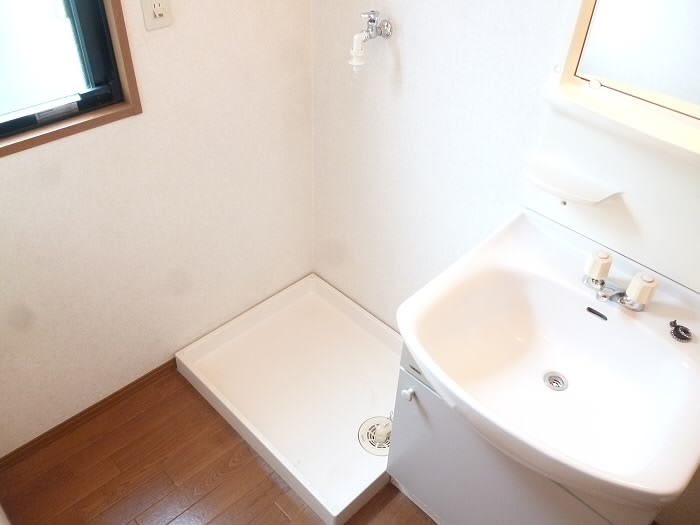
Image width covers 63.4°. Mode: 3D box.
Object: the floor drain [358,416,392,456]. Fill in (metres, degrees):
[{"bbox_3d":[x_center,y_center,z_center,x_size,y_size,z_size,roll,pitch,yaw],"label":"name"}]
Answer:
[{"bbox_3d":[0.097,0.528,1.758,0.140,0.040,0.140,1,39,-1],"label":"floor drain"}]

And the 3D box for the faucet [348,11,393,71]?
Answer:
[{"bbox_3d":[0.049,-0.576,1.465,0.133,0.143,0.056,-31,49,-34],"label":"faucet"}]

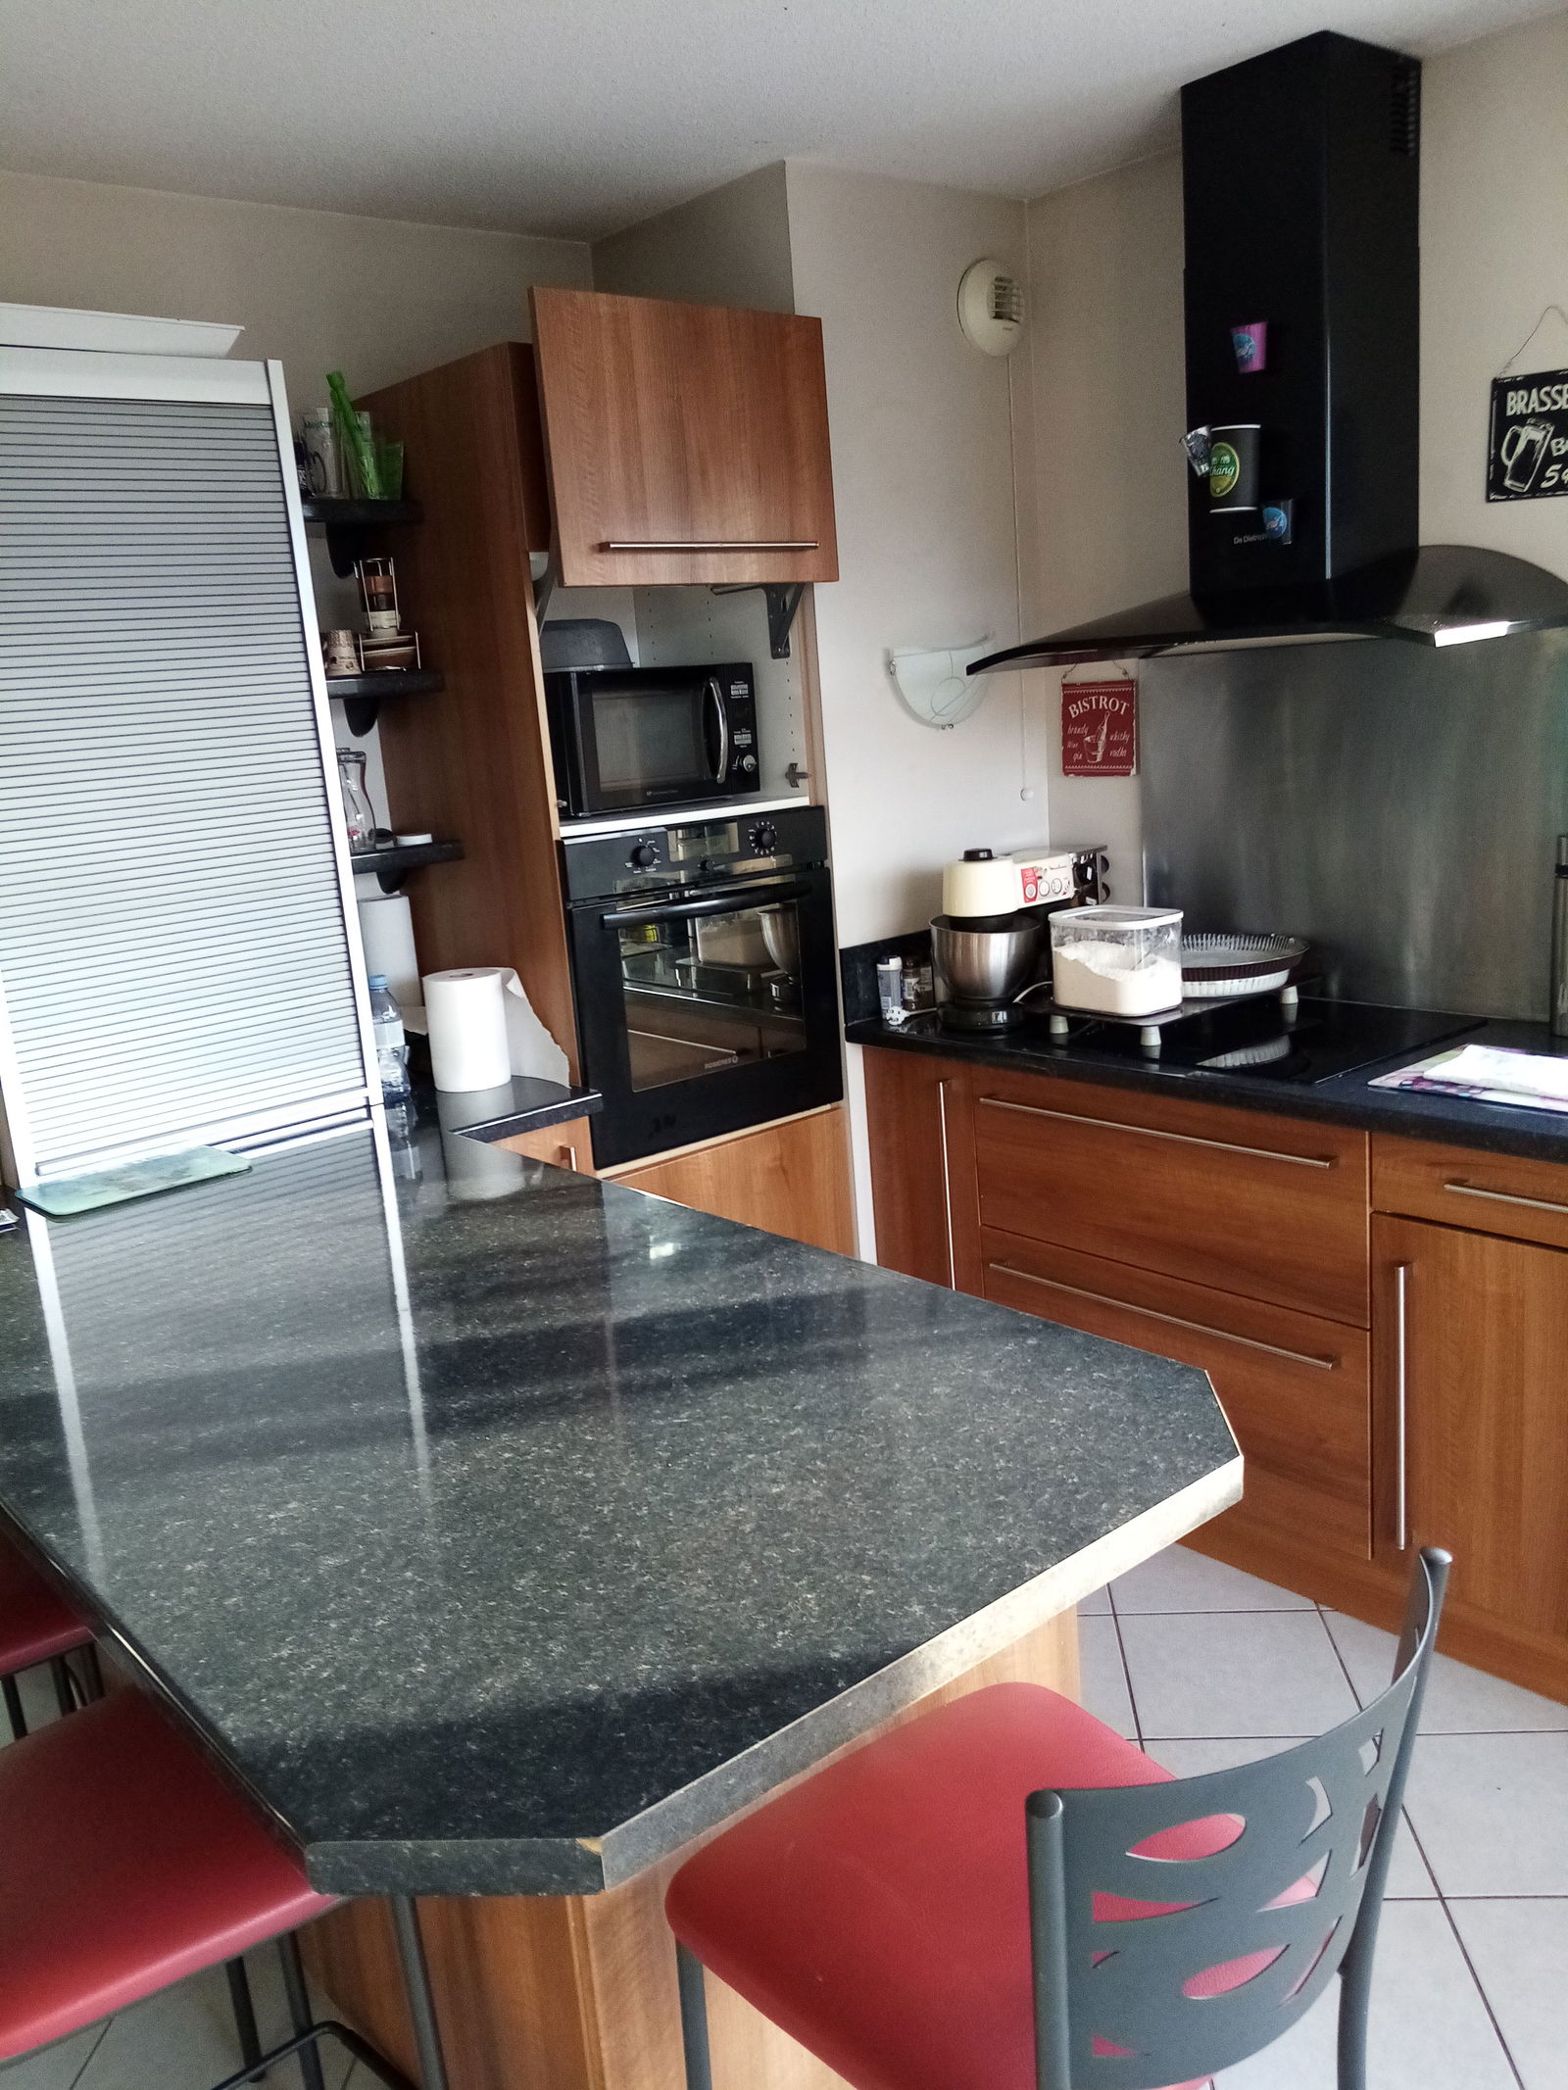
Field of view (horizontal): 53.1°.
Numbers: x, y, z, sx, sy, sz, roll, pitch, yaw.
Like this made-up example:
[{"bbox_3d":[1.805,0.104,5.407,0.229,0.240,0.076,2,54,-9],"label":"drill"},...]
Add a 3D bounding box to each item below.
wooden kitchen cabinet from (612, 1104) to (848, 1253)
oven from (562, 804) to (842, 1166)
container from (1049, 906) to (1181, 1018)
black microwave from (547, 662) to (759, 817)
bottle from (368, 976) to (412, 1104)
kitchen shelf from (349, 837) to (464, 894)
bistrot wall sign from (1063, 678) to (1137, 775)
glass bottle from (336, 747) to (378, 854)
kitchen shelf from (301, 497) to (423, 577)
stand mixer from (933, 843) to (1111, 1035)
[{"bbox_3d":[-0.287,0.474,3.343,0.600,0.680,0.590,-14,15,-38],"label":"wooden kitchen cabinet"},{"bbox_3d":[-0.318,-0.148,3.181,0.596,0.598,0.550,-14,15,-38],"label":"oven"},{"bbox_3d":[0.624,-0.158,2.955,0.168,0.173,0.225,-13,15,-36],"label":"container"},{"bbox_3d":[-0.350,-0.595,3.051,0.360,0.255,0.475,6,16,41],"label":"black microwave"},{"bbox_3d":[-0.746,-0.017,2.946,0.075,0.235,0.075,-14,15,-38],"label":"bottle"},{"bbox_3d":[-0.821,-0.324,3.015,0.320,0.105,0.290,-14,15,-38],"label":"kitchen shelf"},{"bbox_3d":[0.678,-0.682,3.393,0.010,0.203,0.195,-14,15,-38],"label":"bistrot wall sign"},{"bbox_3d":[-0.818,-0.460,2.940,0.090,0.197,0.090,-14,15,-38],"label":"glass bottle"},{"bbox_3d":[-0.868,-0.928,2.887,0.320,0.103,0.290,-14,15,-38],"label":"kitchen shelf"},{"bbox_3d":[0.456,-0.232,3.175,0.385,0.342,0.225,-14,15,-38],"label":"stand mixer"}]

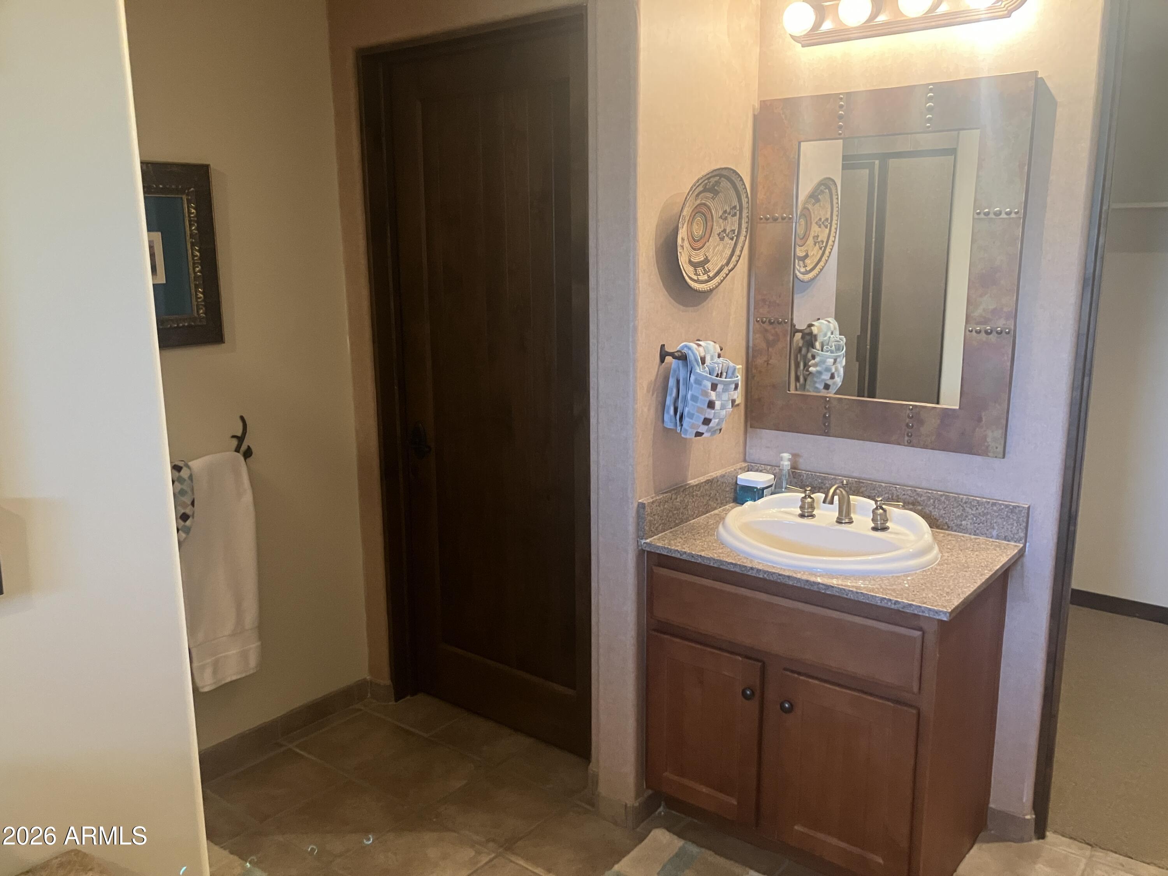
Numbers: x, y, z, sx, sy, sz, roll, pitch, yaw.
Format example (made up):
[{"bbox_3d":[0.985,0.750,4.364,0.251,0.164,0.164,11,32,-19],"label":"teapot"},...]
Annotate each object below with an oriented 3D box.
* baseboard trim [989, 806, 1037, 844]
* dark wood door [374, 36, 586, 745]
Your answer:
[{"bbox_3d":[1.147,1.034,2.540,0.112,0.071,0.016,9,15,38],"label":"baseboard trim"},{"bbox_3d":[-0.258,-0.094,2.940,0.833,2.130,0.045,8,14,38],"label":"dark wood door"}]

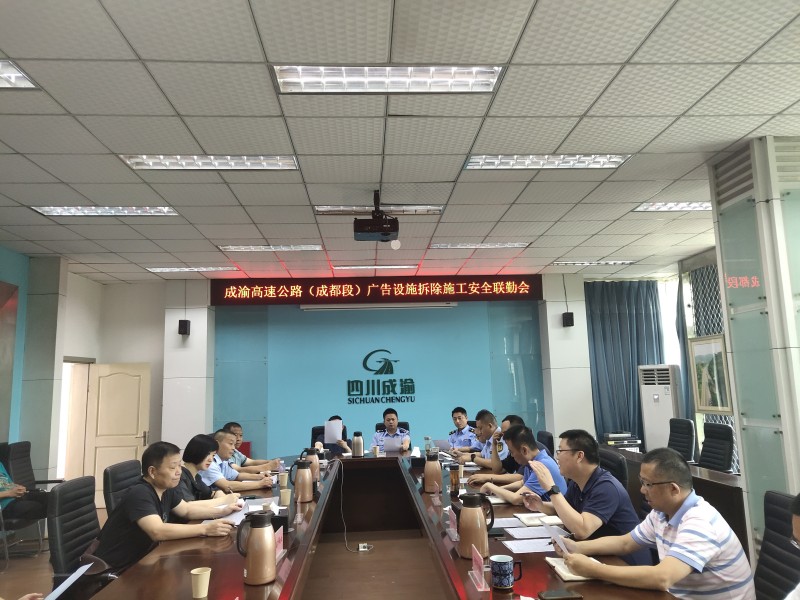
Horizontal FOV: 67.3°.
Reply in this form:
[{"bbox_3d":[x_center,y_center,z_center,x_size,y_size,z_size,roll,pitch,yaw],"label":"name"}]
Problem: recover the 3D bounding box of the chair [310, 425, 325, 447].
[{"bbox_3d":[-0.855,2.094,7.199,0.580,1.100,0.630,-1,-8,-3],"label":"chair"}]

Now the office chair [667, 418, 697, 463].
[{"bbox_3d":[3.078,1.965,6.968,0.630,1.100,0.580,-1,-8,-3],"label":"office chair"}]

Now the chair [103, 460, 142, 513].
[{"bbox_3d":[-1.594,1.677,4.089,0.640,1.060,0.580,-1,-8,-3],"label":"chair"}]

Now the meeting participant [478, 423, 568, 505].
[{"bbox_3d":[0.813,1.494,3.940,0.720,1.300,0.520,-1,-8,-3],"label":"meeting participant"}]

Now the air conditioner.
[{"bbox_3d":[3.874,1.850,8.798,0.340,1.750,0.500,6,-11,-42],"label":"air conditioner"}]

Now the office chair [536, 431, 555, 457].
[{"bbox_3d":[1.183,1.857,5.892,0.640,1.060,0.580,-1,-8,-3],"label":"office chair"}]

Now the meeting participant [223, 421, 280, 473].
[{"bbox_3d":[-1.408,1.725,5.245,0.750,1.270,0.500,-1,-8,-6],"label":"meeting participant"}]

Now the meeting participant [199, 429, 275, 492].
[{"bbox_3d":[-1.361,1.683,4.833,0.720,1.280,0.520,-1,-8,-3],"label":"meeting participant"}]

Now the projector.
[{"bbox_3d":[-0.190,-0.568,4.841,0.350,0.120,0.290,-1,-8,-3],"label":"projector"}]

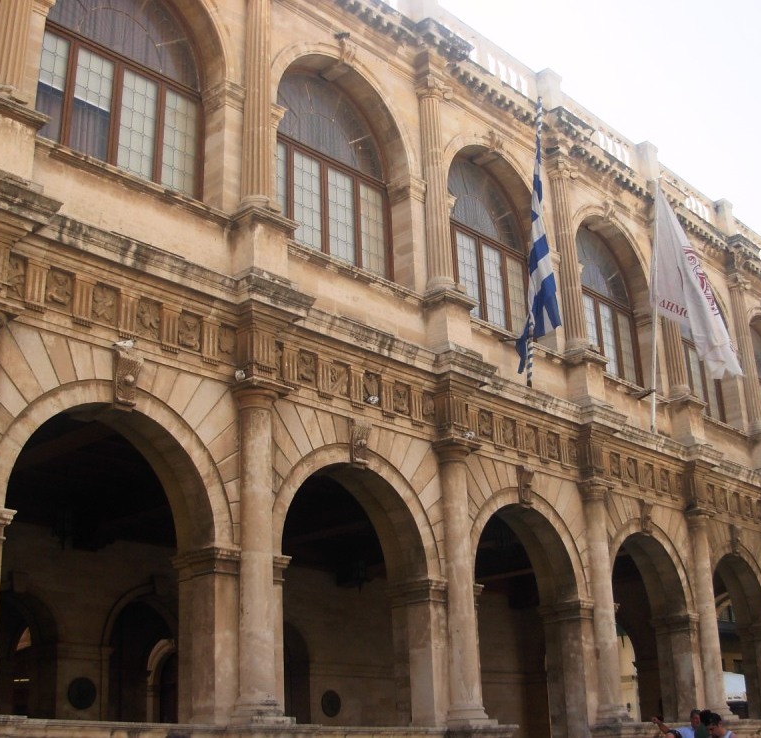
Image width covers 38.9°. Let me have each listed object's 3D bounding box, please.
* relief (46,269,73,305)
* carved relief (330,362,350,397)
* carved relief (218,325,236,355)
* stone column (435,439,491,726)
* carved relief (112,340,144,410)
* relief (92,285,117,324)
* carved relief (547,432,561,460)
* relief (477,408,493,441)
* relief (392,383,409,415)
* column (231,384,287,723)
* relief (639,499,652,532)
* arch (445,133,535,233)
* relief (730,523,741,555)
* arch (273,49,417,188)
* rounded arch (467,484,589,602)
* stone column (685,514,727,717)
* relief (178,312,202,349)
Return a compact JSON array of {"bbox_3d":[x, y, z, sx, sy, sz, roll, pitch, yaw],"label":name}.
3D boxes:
[{"bbox_3d":[-3.769,-0.969,12.658,0.090,0.452,0.360,-21,-28,40],"label":"relief"},{"bbox_3d":[-0.528,0.154,13.897,0.078,0.486,0.344,-21,-28,40],"label":"carved relief"},{"bbox_3d":[-1.889,-0.339,13.477,0.105,0.435,0.300,-21,-28,40],"label":"carved relief"},{"bbox_3d":[1.080,2.992,15.068,0.666,4.033,0.666,-2,-21,-1],"label":"stone column"},{"bbox_3d":[-2.812,0.103,11.932,0.259,0.659,0.289,-21,-28,40],"label":"carved relief"},{"bbox_3d":[-3.345,-0.782,13.067,0.090,0.452,0.360,-21,-28,40],"label":"relief"},{"bbox_3d":[2.868,1.292,17.877,0.081,0.455,0.303,-21,-28,40],"label":"carved relief"},{"bbox_3d":[1.624,0.874,16.650,0.081,0.455,0.303,-21,-28,40],"label":"relief"},{"bbox_3d":[0.309,0.456,16.682,0.090,0.452,0.360,-21,-28,40],"label":"relief"},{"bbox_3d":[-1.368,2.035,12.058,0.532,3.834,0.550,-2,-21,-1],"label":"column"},{"bbox_3d":[4.800,2.664,19.472,0.259,0.659,0.289,-21,-28,40],"label":"relief"},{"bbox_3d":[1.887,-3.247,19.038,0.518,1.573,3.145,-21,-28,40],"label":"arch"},{"bbox_3d":[7.481,3.593,22.356,0.206,0.656,0.315,-21,-28,40],"label":"relief"},{"bbox_3d":[-0.697,-4.211,16.936,0.600,1.688,3.300,-21,-28,40],"label":"arch"},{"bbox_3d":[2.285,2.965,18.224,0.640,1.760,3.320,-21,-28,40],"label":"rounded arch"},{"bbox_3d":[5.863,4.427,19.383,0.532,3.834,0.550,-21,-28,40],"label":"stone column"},{"bbox_3d":[-2.253,-0.434,12.863,0.081,0.455,0.303,-21,-28,40],"label":"relief"}]

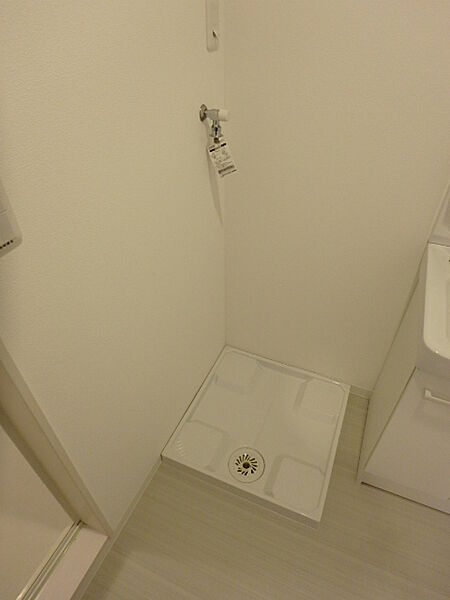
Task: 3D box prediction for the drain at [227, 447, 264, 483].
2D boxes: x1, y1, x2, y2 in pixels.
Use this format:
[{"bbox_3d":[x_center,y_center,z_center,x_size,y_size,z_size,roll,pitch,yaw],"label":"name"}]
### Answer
[{"bbox_3d":[0.087,0.662,1.454,0.143,0.015,0.143,0,40,0],"label":"drain"}]

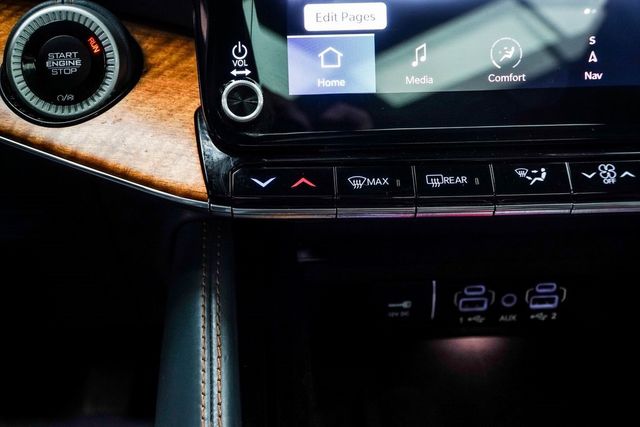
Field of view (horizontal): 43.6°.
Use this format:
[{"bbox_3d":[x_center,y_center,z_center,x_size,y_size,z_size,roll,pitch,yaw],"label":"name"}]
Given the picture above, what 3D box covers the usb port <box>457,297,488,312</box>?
[{"bbox_3d":[0.085,0.049,0.447,0.016,0.008,0.010,-2,30,-2],"label":"usb port"}]

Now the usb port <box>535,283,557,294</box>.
[{"bbox_3d":[0.124,0.039,0.443,0.011,0.006,0.009,-2,30,-2],"label":"usb port"}]

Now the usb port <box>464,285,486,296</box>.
[{"bbox_3d":[0.085,0.041,0.442,0.011,0.006,0.009,-2,30,-2],"label":"usb port"}]

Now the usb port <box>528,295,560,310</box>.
[{"bbox_3d":[0.125,0.048,0.448,0.016,0.008,0.010,-2,30,-2],"label":"usb port"}]

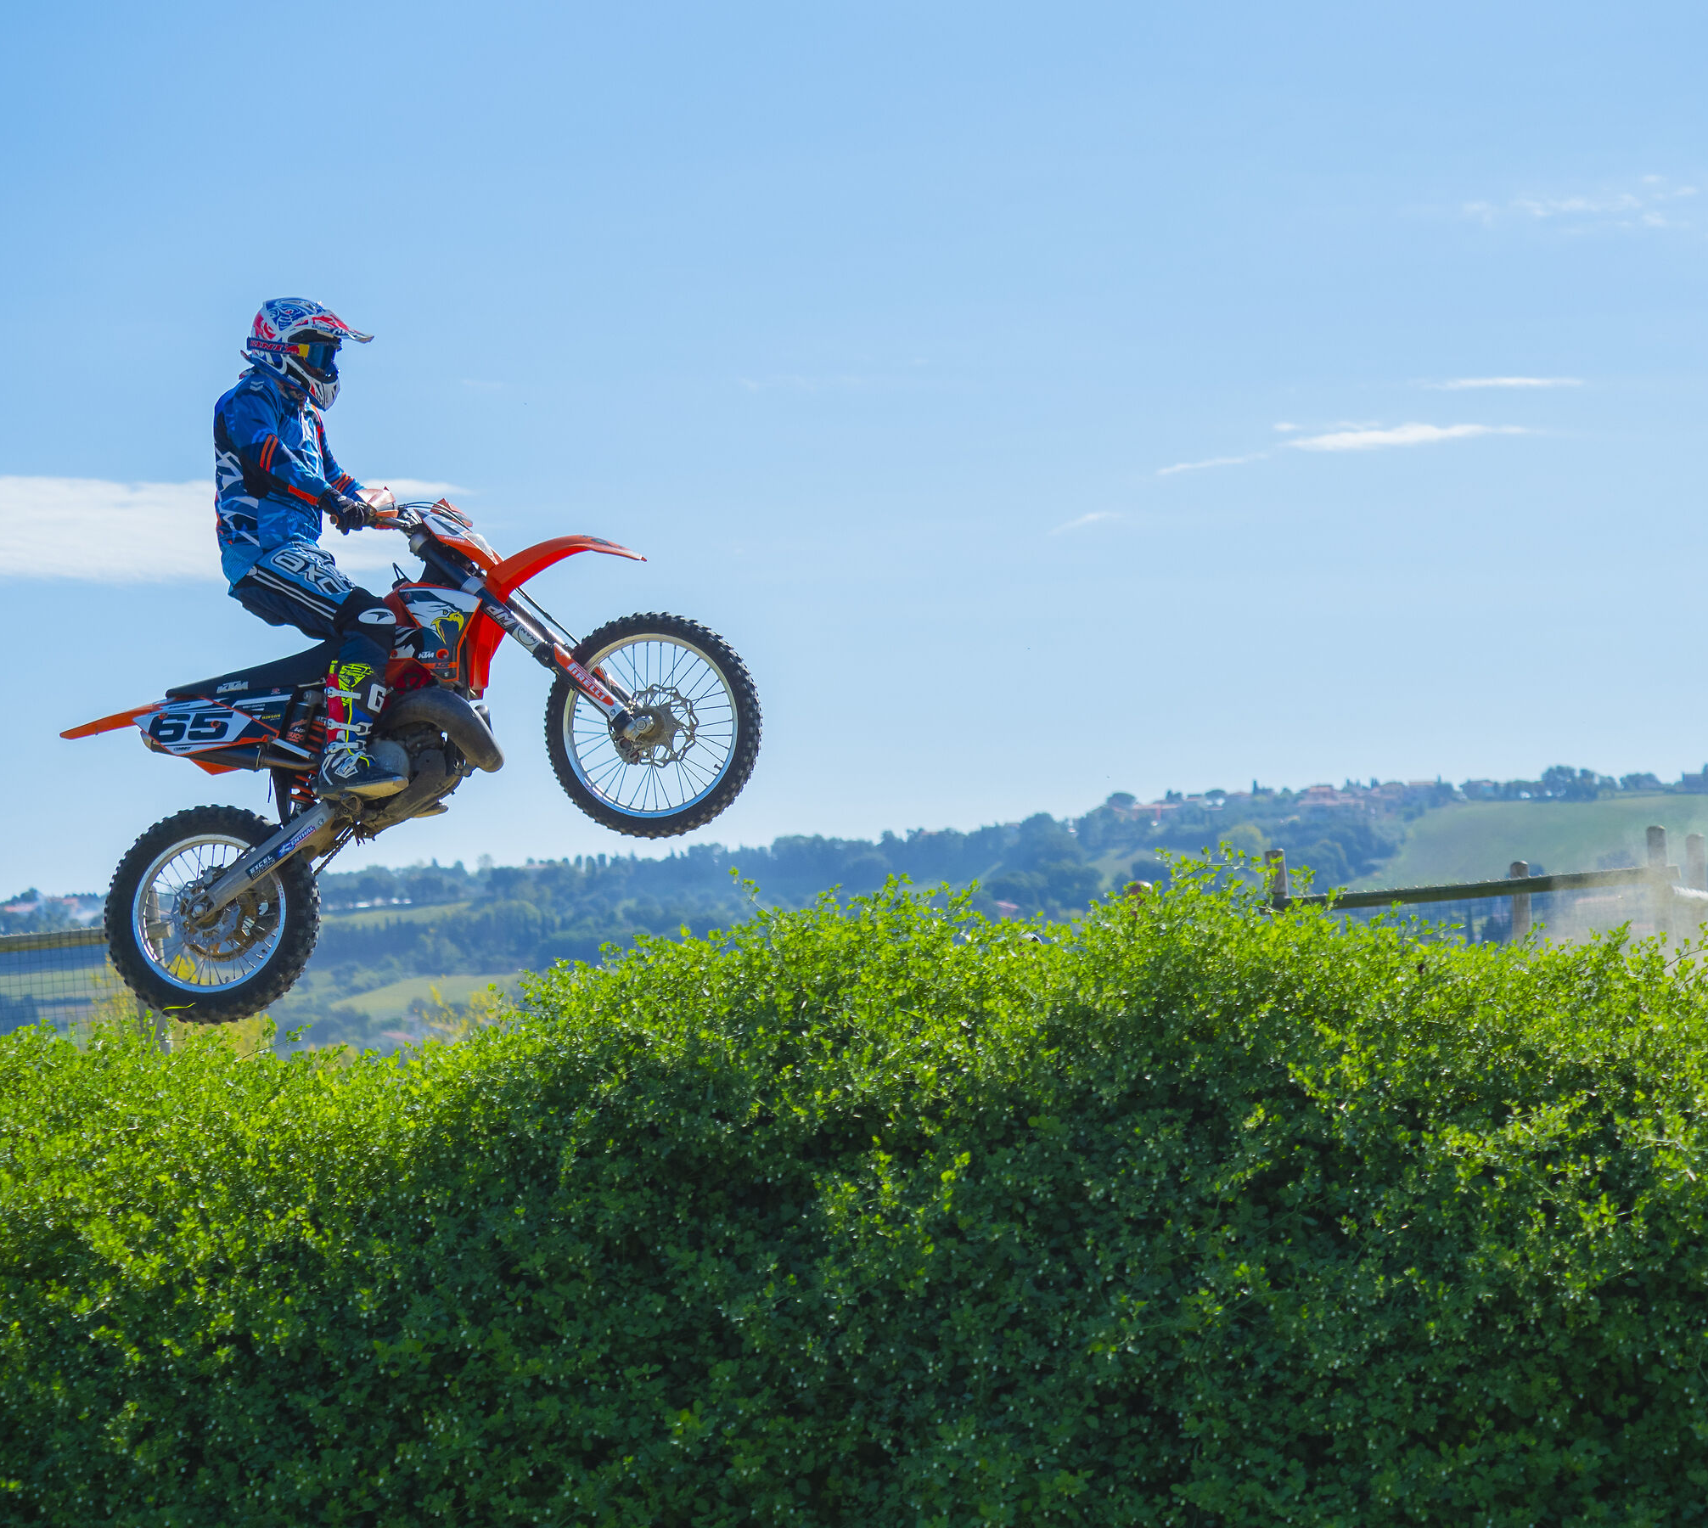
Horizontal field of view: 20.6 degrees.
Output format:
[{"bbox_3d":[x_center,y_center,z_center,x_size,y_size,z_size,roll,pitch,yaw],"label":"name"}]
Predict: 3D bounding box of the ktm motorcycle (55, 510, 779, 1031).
[{"bbox_3d":[-1.401,-0.107,14.449,2.152,1.298,0.820,-23,-12,4],"label":"ktm motorcycle"}]

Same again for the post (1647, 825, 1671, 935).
[{"bbox_3d":[4.130,0.929,24.000,0.095,1.250,0.095,-3,-1,0],"label":"post"}]

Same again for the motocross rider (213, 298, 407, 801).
[{"bbox_3d":[-1.641,-0.651,14.430,0.660,1.530,0.740,-4,-5,8],"label":"motocross rider"}]

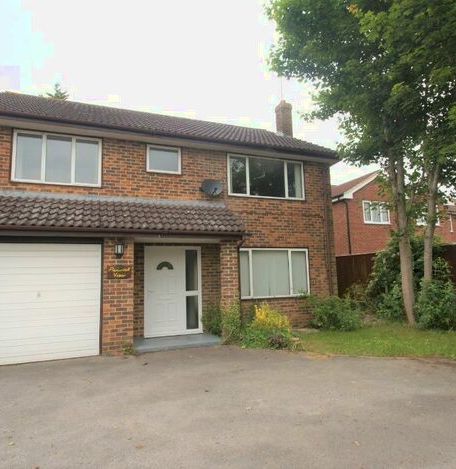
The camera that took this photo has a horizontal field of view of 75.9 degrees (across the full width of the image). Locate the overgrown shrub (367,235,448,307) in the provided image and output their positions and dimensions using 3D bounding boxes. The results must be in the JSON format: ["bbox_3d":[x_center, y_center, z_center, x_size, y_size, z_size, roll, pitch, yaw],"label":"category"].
[{"bbox_3d":[5.391,1.179,8.860,1.600,2.200,1.650,1,-5,-19],"label":"overgrown shrub"}]

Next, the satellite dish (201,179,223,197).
[{"bbox_3d":[-0.382,-1.146,7.200,0.540,0.450,0.400,1,-6,-23],"label":"satellite dish"}]

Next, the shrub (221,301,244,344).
[{"bbox_3d":[0.097,1.898,6.300,0.500,0.950,0.480,1,-6,-20],"label":"shrub"}]

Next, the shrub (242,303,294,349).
[{"bbox_3d":[0.899,1.880,6.402,0.950,0.800,0.850,1,-5,-19],"label":"shrub"}]

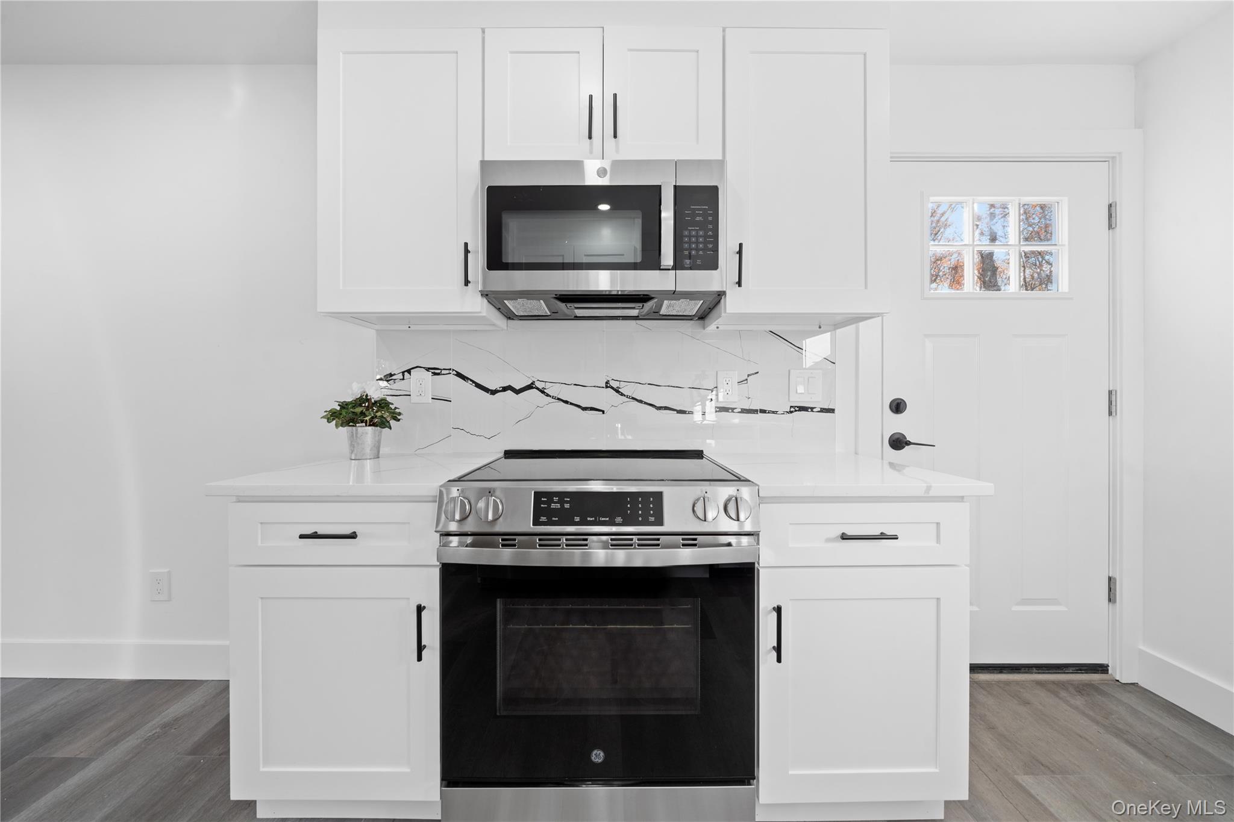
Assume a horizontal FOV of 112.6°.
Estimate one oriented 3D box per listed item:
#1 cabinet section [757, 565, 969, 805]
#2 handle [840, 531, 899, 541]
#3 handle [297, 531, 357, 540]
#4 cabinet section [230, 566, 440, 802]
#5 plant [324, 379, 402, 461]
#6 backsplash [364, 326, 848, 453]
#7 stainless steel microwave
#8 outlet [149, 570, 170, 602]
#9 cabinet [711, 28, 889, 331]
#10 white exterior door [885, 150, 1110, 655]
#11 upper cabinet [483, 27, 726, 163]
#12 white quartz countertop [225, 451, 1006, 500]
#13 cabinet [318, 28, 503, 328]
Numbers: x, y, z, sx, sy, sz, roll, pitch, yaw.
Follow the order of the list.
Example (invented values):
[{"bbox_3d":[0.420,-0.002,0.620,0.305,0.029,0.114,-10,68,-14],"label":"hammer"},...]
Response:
[{"bbox_3d":[0.605,0.673,1.305,0.515,0.580,0.600,0,0,0],"label":"cabinet section"},{"bbox_3d":[0.604,0.302,0.993,0.138,0.013,0.036,0,1,0],"label":"handle"},{"bbox_3d":[-0.689,0.299,0.993,0.138,0.013,0.036,0,1,0],"label":"handle"},{"bbox_3d":[-0.693,0.671,1.018,0.513,0.578,0.022,0,1,0],"label":"cabinet section"},{"bbox_3d":[-0.922,0.032,1.487,0.295,0.283,0.280,0,1,0],"label":"plant"},{"bbox_3d":[-0.047,-0.089,1.633,1.828,0.520,0.018,0,1,0],"label":"backsplash"},{"bbox_3d":[-0.044,-0.568,1.443,0.760,0.415,0.395,0,1,0],"label":"stainless steel microwave"},{"bbox_3d":[-1.830,0.700,1.645,0.078,0.124,0.009,0,1,0],"label":"outlet"},{"bbox_3d":[0.609,-0.772,1.475,0.525,0.915,0.335,0,1,0],"label":"cabinet"},{"bbox_3d":[1.520,0.007,1.665,0.910,2.015,0.045,0,1,0],"label":"white exterior door"},{"bbox_3d":[-0.042,-1.000,1.475,0.765,0.455,0.335,0,1,0],"label":"upper cabinet"},{"bbox_3d":[-0.043,0.187,1.310,1.878,0.030,0.660,0,1,0],"label":"white quartz countertop"},{"bbox_3d":[-0.692,-0.772,1.475,0.528,0.915,0.335,0,1,0],"label":"cabinet"}]

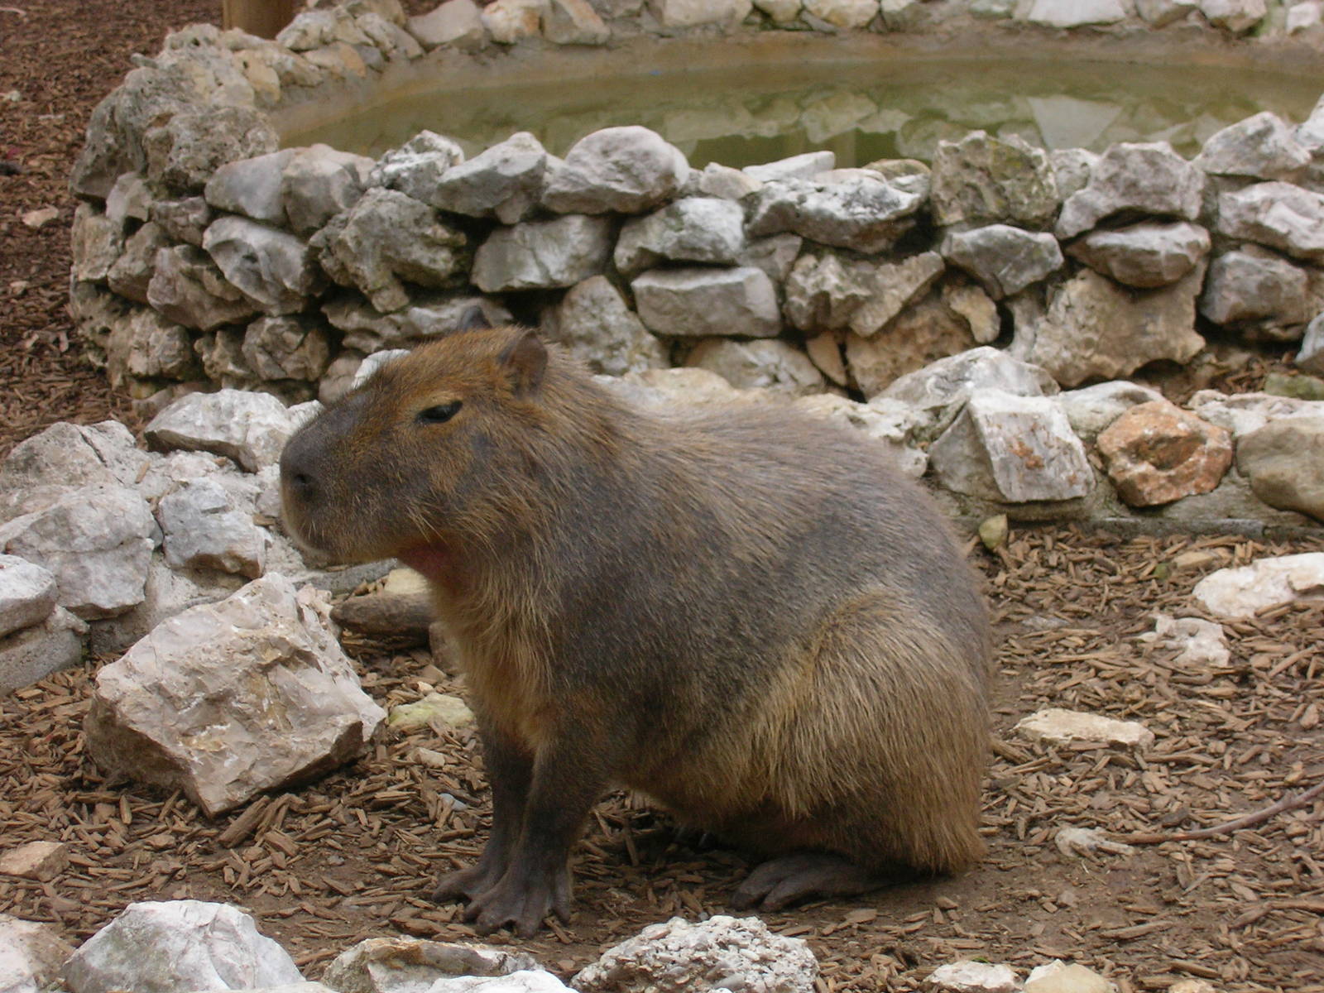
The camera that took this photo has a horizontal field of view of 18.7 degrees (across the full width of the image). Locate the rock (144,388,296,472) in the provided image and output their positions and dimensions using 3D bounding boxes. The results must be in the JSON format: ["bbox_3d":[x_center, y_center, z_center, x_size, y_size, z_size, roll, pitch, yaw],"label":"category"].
[{"bbox_3d":[-0.644,-0.096,5.862,0.220,0.110,0.170,-3,13,-15],"label":"rock"}]

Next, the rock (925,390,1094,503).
[{"bbox_3d":[0.505,-0.073,5.814,0.238,0.140,0.171,0,14,0],"label":"rock"}]

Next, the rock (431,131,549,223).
[{"bbox_3d":[-0.335,-0.621,7.814,0.229,0.179,0.195,0,12,0],"label":"rock"}]

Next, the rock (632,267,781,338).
[{"bbox_3d":[0.076,-0.325,6.740,0.271,0.105,0.180,0,13,1],"label":"rock"}]

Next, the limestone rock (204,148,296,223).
[{"bbox_3d":[-0.691,-0.520,6.728,0.145,0.115,0.123,4,15,15],"label":"limestone rock"}]

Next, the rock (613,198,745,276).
[{"bbox_3d":[0.033,-0.508,7.852,0.259,0.149,0.207,0,12,0],"label":"rock"}]

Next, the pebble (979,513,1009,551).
[{"bbox_3d":[0.470,0.050,5.673,0.044,0.050,0.031,0,14,0],"label":"pebble"}]

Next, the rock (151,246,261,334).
[{"bbox_3d":[-0.768,-0.350,6.743,0.176,0.138,0.132,5,15,19],"label":"rock"}]

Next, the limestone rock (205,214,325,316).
[{"bbox_3d":[-0.731,-0.425,7.377,0.205,0.155,0.160,6,13,24],"label":"limestone rock"}]

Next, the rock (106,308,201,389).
[{"bbox_3d":[-0.984,-0.286,7.773,0.184,0.155,0.184,0,12,0],"label":"rock"}]

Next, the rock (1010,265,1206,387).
[{"bbox_3d":[0.776,-0.299,6.997,0.298,0.180,0.220,-10,16,-36],"label":"rock"}]

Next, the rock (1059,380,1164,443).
[{"bbox_3d":[0.770,-0.145,6.876,0.179,0.104,0.152,0,12,0],"label":"rock"}]

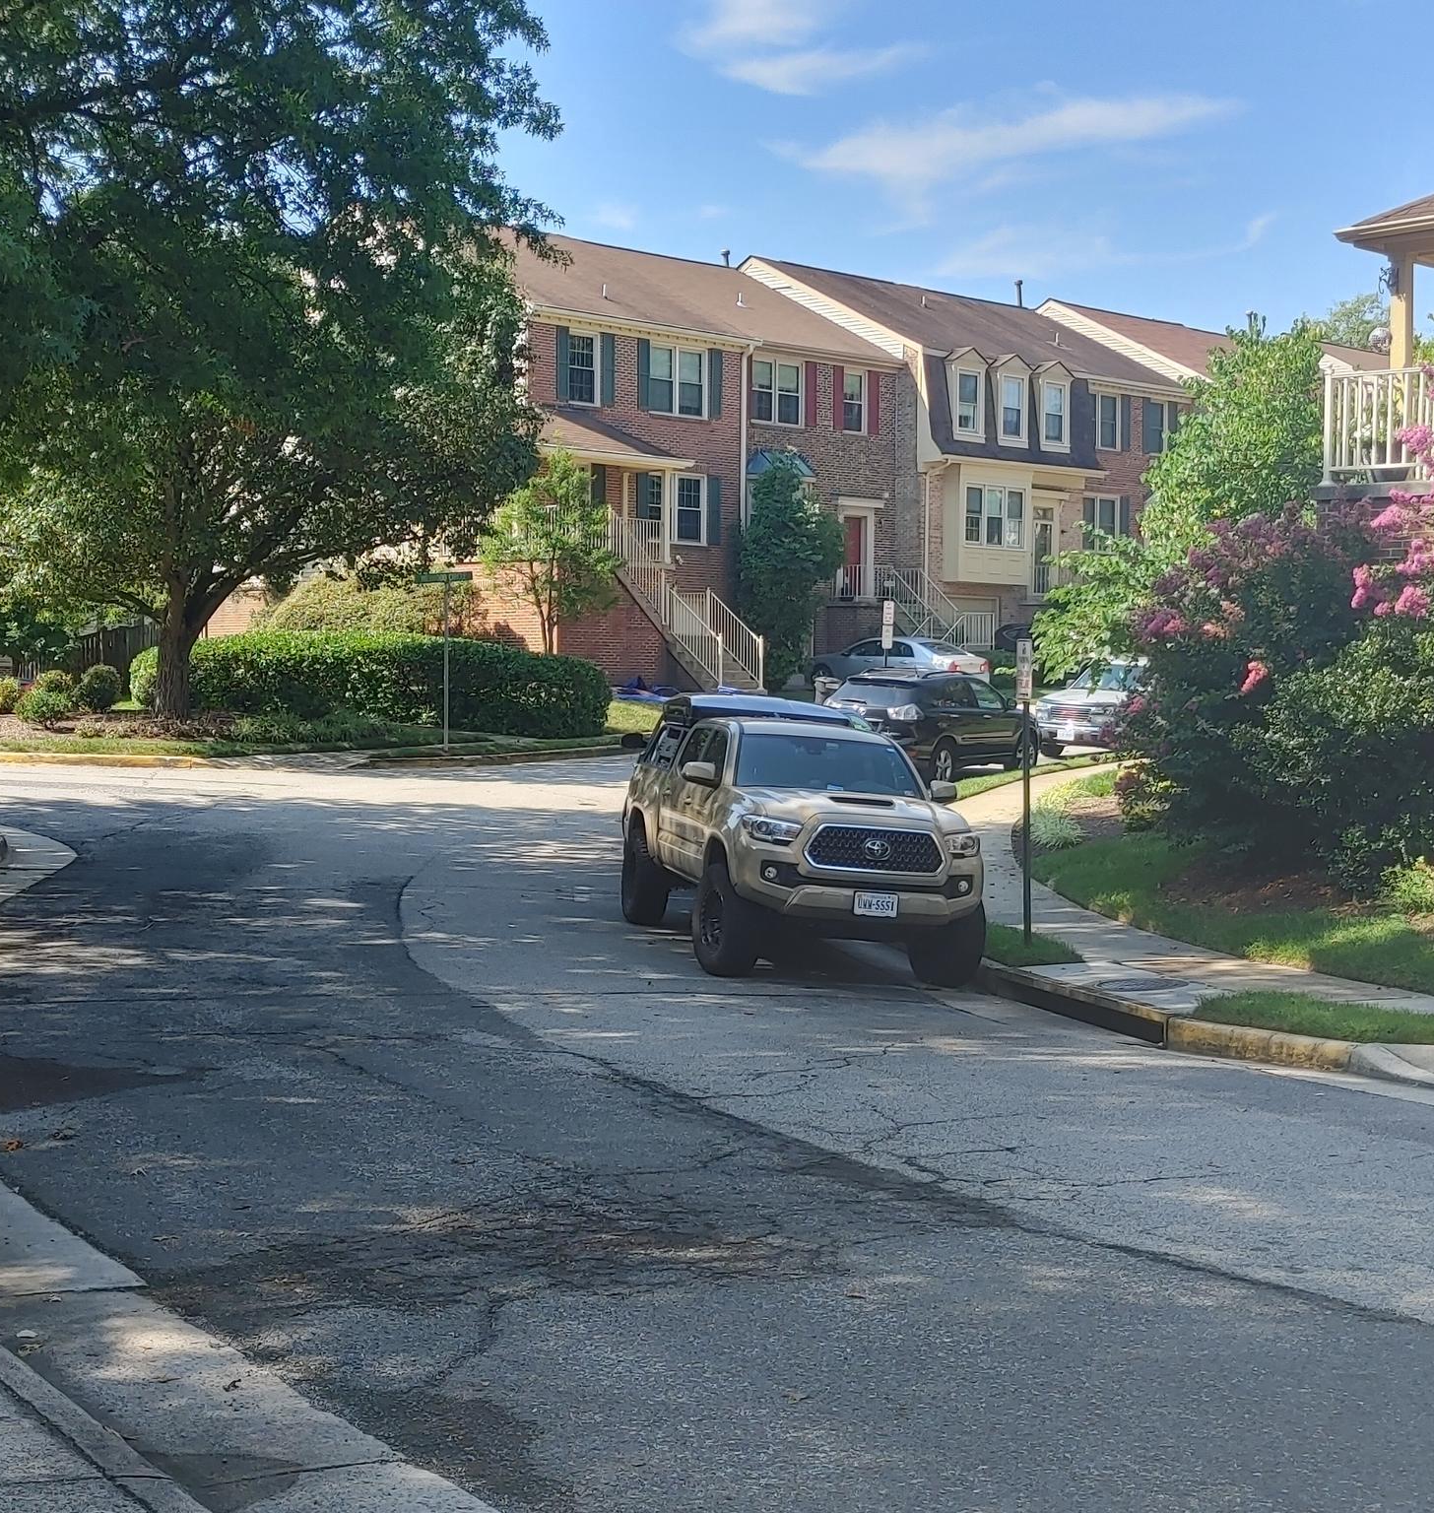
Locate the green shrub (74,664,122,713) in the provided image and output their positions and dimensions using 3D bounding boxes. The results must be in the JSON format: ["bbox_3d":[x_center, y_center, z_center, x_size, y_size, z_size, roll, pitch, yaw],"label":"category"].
[{"bbox_3d":[-11.288,-1.251,43.600,0.880,0.920,0.880,0,2,-15],"label":"green shrub"}]

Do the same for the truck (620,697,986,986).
[{"bbox_3d":[0.530,0.530,18.800,1.950,1.980,5.420,3,2,-12],"label":"truck"}]

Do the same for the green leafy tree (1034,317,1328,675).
[{"bbox_3d":[5.457,-2.299,28.000,3.500,5.700,3.400,1,2,11],"label":"green leafy tree"}]

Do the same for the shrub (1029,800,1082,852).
[{"bbox_3d":[3.616,0.740,25.500,0.560,0.550,0.550,1,1,8],"label":"shrub"}]

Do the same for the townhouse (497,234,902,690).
[{"bbox_3d":[-3.245,-7.173,58.536,11.600,11.350,12.500,2,2,44],"label":"townhouse"}]

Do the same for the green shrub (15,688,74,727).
[{"bbox_3d":[-11.547,-0.838,41.000,1.000,0.680,0.950,0,2,-16],"label":"green shrub"}]

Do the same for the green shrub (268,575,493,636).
[{"bbox_3d":[-6.958,-2.287,48.500,4.500,2.800,3.000,0,1,-9],"label":"green shrub"}]

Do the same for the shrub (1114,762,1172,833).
[{"bbox_3d":[4.639,0.446,26.000,0.650,0.780,0.650,0,2,10],"label":"shrub"}]

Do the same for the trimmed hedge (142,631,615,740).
[{"bbox_3d":[-6.527,-1.411,45.500,9.100,1.850,2.100,1,1,21],"label":"trimmed hedge"}]

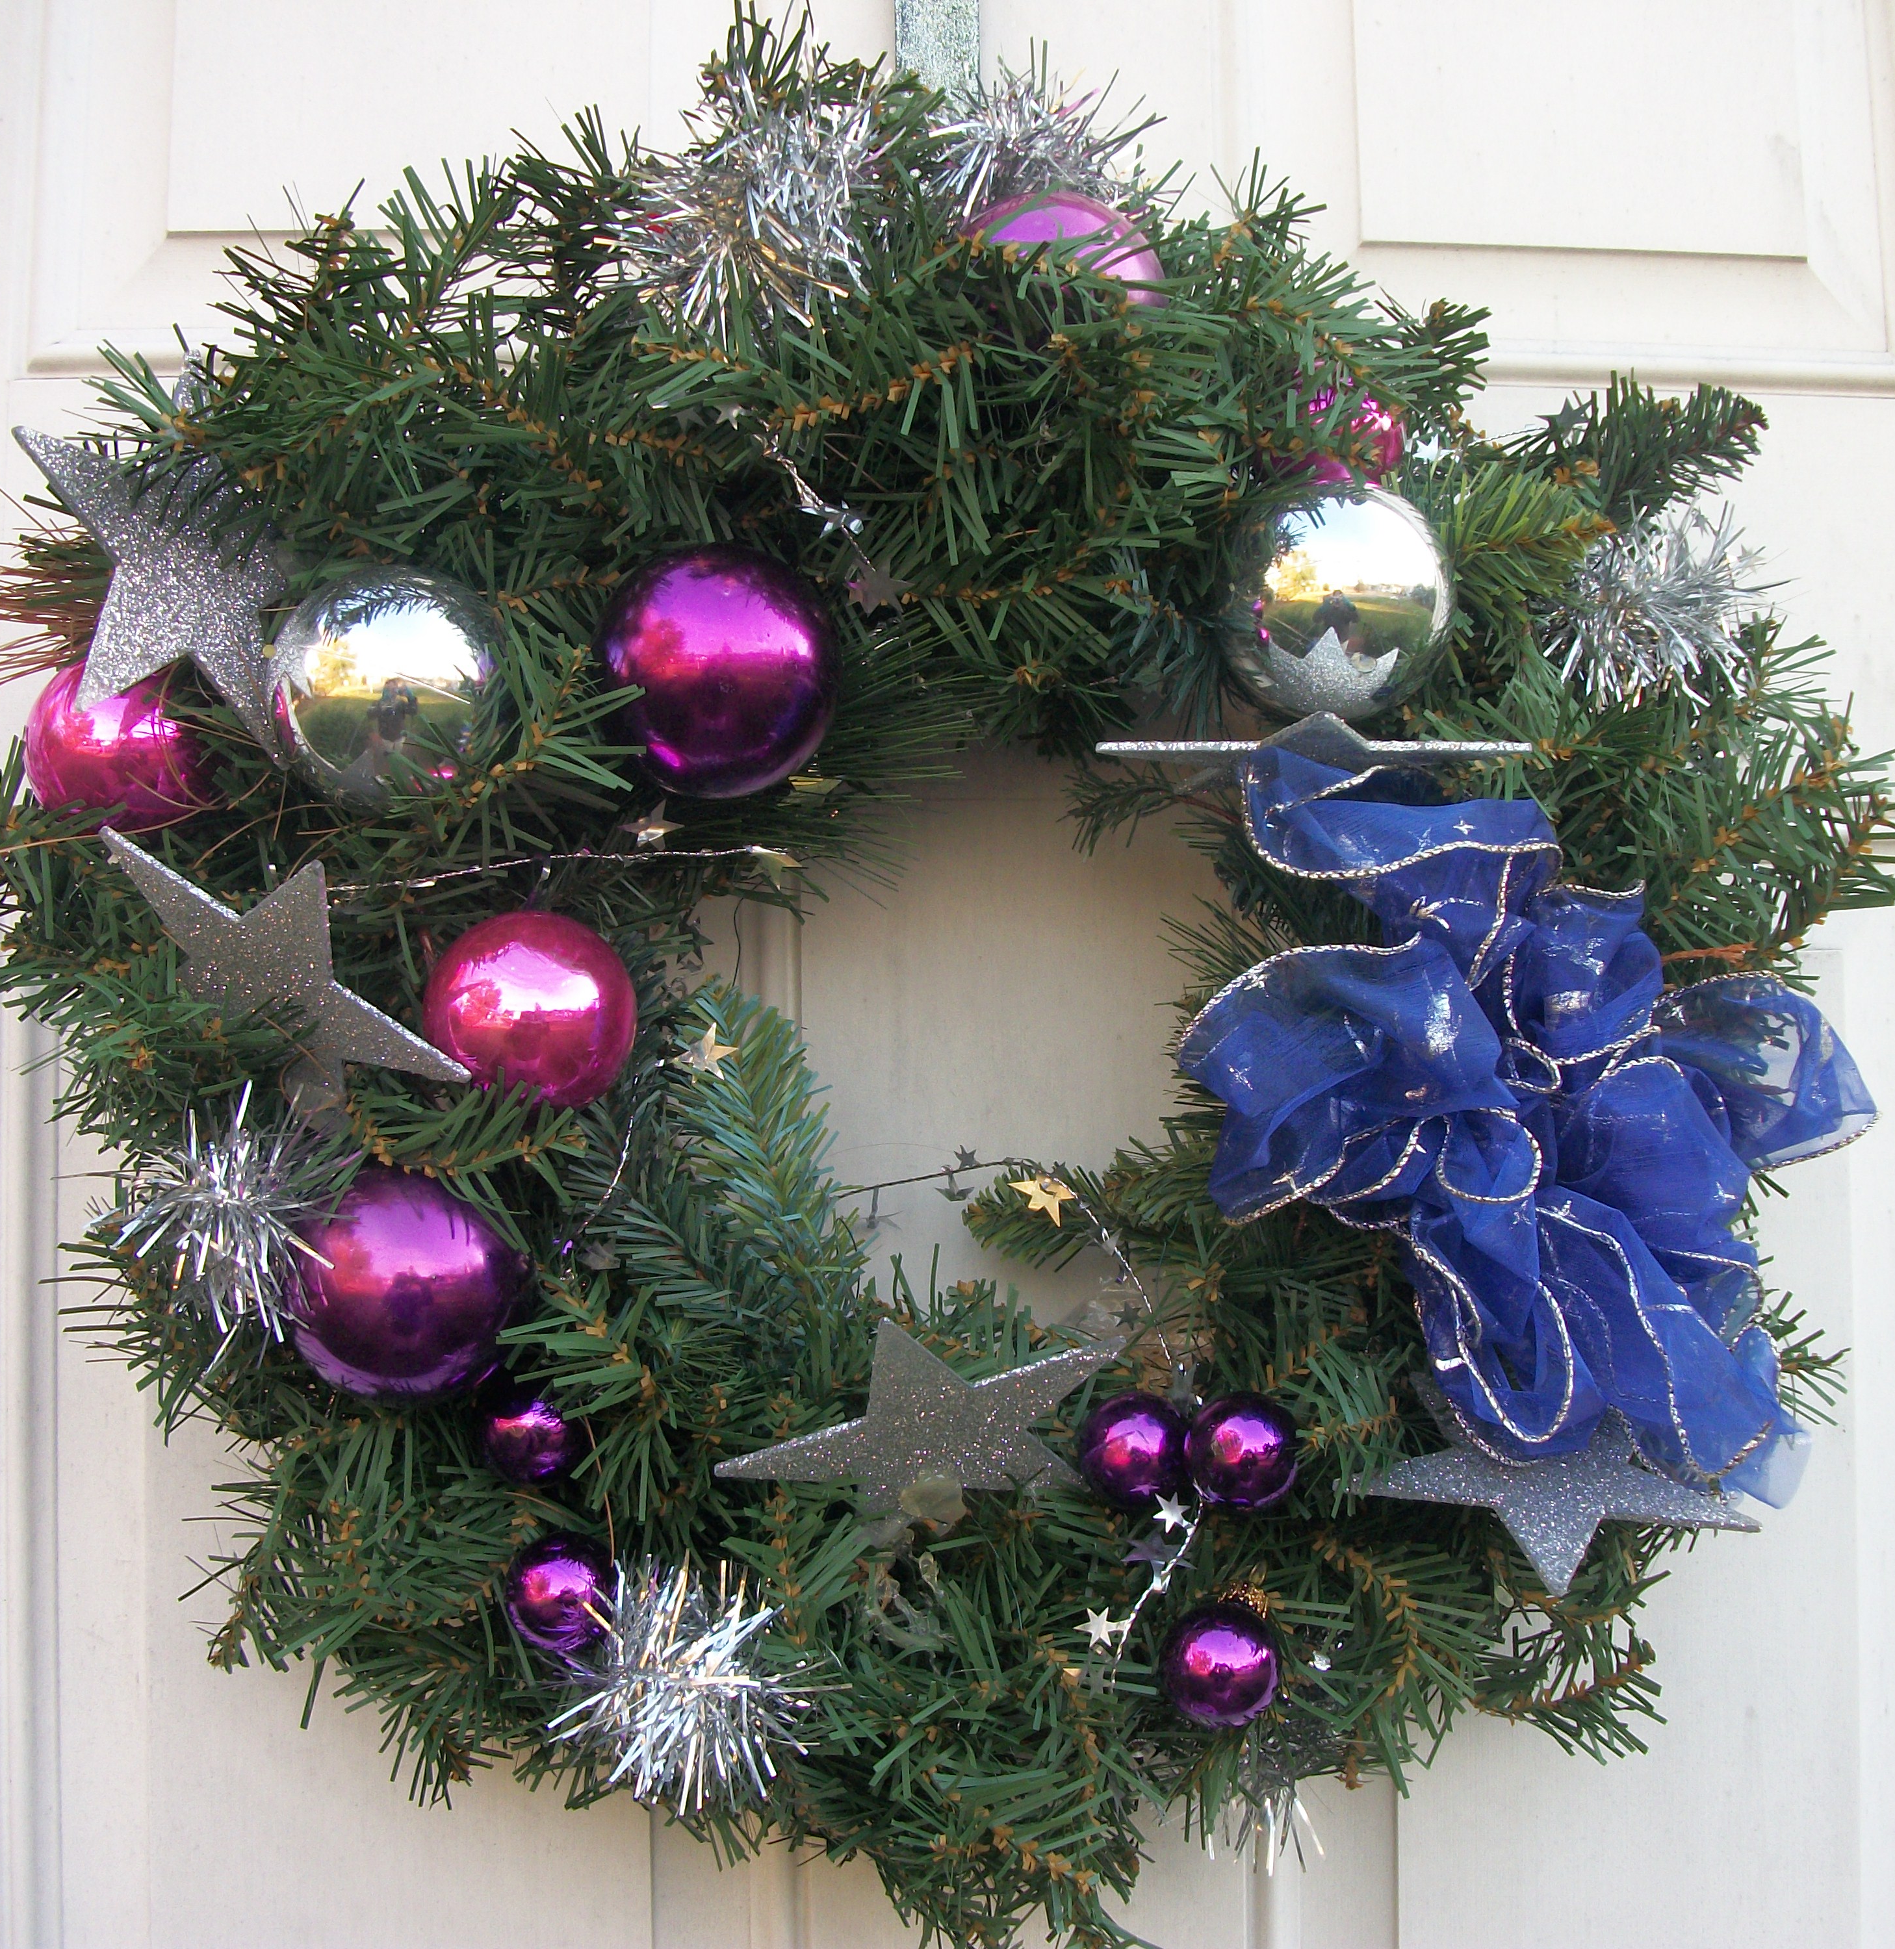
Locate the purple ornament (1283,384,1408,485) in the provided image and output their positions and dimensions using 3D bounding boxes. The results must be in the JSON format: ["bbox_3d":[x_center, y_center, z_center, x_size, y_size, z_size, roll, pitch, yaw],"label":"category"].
[{"bbox_3d":[0.114,-0.160,0.715,0.045,0.046,0.045,0,-4,-4],"label":"purple ornament"}]

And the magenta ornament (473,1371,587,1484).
[{"bbox_3d":[-0.117,0.126,0.670,0.032,0.033,0.032,0,-4,-3],"label":"magenta ornament"}]

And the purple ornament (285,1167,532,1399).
[{"bbox_3d":[-0.149,0.086,0.670,0.066,0.067,0.066,0,-4,-4],"label":"purple ornament"}]

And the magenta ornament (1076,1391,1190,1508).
[{"bbox_3d":[0.051,0.131,0.660,0.032,0.033,0.032,0,-4,-3],"label":"magenta ornament"}]

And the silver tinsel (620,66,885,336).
[{"bbox_3d":[-0.056,-0.221,0.685,0.075,0.075,0.066,0,-4,-3],"label":"silver tinsel"}]

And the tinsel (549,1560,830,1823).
[{"bbox_3d":[-0.071,0.195,0.655,0.075,0.070,0.066,0,-4,-3],"label":"tinsel"}]

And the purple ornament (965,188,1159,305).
[{"bbox_3d":[0.033,-0.197,0.695,0.062,0.062,0.062,0,-4,-3],"label":"purple ornament"}]

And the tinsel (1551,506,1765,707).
[{"bbox_3d":[0.207,-0.107,0.700,0.064,0.058,0.057,0,-4,-3],"label":"tinsel"}]

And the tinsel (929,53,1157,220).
[{"bbox_3d":[0.029,-0.247,0.715,0.068,0.060,0.058,0,-4,-3],"label":"tinsel"}]

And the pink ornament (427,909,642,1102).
[{"bbox_3d":[-0.119,0.011,0.685,0.061,0.060,0.061,0,-4,-3],"label":"pink ornament"}]

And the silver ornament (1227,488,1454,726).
[{"bbox_3d":[0.113,-0.105,0.688,0.065,0.067,0.065,0,-4,-4],"label":"silver ornament"}]

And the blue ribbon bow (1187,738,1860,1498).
[{"bbox_3d":[0.160,0.042,0.665,0.190,0.205,0.100,0,-4,-4],"label":"blue ribbon bow"}]

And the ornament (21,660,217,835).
[{"bbox_3d":[-0.242,-0.066,0.705,0.059,0.059,0.059,0,-4,-4],"label":"ornament"}]

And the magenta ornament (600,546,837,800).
[{"bbox_3d":[-0.063,-0.083,0.662,0.066,0.068,0.066,0,-4,-4],"label":"magenta ornament"}]

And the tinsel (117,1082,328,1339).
[{"bbox_3d":[-0.205,0.067,0.682,0.064,0.073,0.060,0,-4,-4],"label":"tinsel"}]

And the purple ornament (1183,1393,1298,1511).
[{"bbox_3d":[0.085,0.137,0.690,0.033,0.034,0.033,0,-4,-4],"label":"purple ornament"}]

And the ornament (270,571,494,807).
[{"bbox_3d":[-0.156,-0.080,0.665,0.063,0.064,0.063,0,-4,-3],"label":"ornament"}]

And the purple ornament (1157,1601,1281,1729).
[{"bbox_3d":[0.076,0.193,0.670,0.033,0.035,0.033,0,-4,-4],"label":"purple ornament"}]

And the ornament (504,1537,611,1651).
[{"bbox_3d":[-0.105,0.170,0.658,0.032,0.033,0.032,0,-4,-3],"label":"ornament"}]

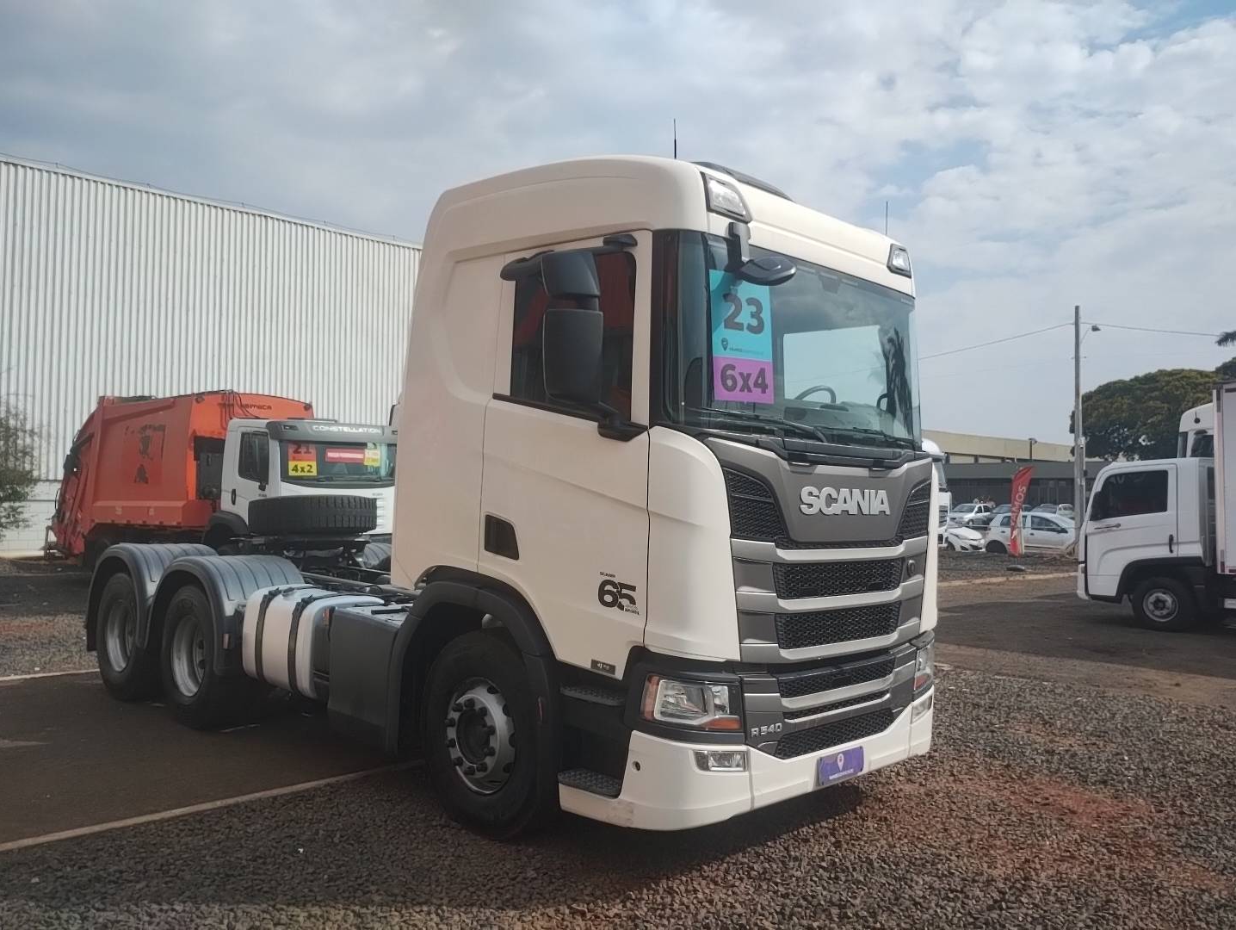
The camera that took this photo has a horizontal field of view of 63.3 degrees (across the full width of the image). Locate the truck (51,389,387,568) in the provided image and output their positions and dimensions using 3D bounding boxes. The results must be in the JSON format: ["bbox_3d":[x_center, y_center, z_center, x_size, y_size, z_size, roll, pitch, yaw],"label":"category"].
[{"bbox_3d":[-6.457,0.570,16.400,7.850,3.350,2.500,-2,-3,42],"label":"truck"}]

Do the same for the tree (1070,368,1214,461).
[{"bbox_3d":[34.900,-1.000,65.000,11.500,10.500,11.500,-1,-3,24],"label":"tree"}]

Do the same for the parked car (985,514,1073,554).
[{"bbox_3d":[12.941,2.177,30.568,3.830,1.430,1.640,-1,-3,35],"label":"parked car"}]

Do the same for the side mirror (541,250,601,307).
[{"bbox_3d":[-0.204,-0.803,4.375,0.220,0.250,0.160,3,-3,-45],"label":"side mirror"}]

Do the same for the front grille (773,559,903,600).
[{"bbox_3d":[1.116,0.552,4.916,1.170,0.180,0.080,3,-3,-45],"label":"front grille"}]

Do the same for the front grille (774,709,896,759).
[{"bbox_3d":[1.092,1.343,5.045,0.081,0.126,1.081,-1,-3,45],"label":"front grille"}]

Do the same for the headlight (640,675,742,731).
[{"bbox_3d":[0.330,1.034,4.310,0.430,0.230,0.220,3,-3,-45],"label":"headlight"}]

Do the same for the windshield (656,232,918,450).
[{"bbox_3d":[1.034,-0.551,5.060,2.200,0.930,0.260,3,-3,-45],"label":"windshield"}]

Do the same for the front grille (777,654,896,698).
[{"bbox_3d":[1.097,1.061,5.056,0.081,0.106,1.071,-1,-3,45],"label":"front grille"}]

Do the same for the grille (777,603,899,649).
[{"bbox_3d":[1.110,0.787,4.909,1.120,0.180,0.080,3,-3,-45],"label":"grille"}]

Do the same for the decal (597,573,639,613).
[{"bbox_3d":[-0.001,0.555,4.335,0.015,0.165,0.260,3,-3,-45],"label":"decal"}]

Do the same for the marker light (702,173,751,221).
[{"bbox_3d":[0.500,-1.234,4.651,0.315,0.200,0.110,3,-3,-45],"label":"marker light"}]

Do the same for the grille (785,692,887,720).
[{"bbox_3d":[1.098,1.206,5.046,0.071,0.061,0.970,-1,-3,45],"label":"grille"}]

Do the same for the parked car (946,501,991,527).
[{"bbox_3d":[19.691,2.914,56.368,4.100,1.440,1.660,3,-4,-44],"label":"parked car"}]

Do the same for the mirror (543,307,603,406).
[{"bbox_3d":[-0.201,-0.481,4.468,0.242,0.409,0.141,3,-3,-33],"label":"mirror"}]

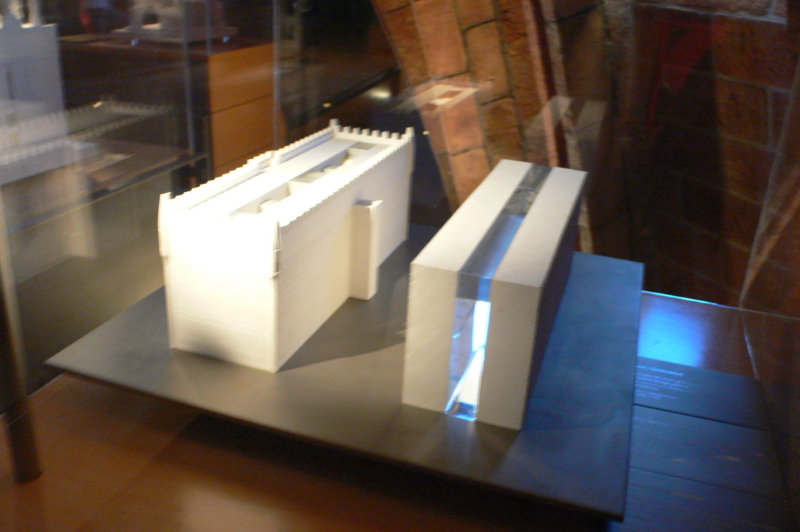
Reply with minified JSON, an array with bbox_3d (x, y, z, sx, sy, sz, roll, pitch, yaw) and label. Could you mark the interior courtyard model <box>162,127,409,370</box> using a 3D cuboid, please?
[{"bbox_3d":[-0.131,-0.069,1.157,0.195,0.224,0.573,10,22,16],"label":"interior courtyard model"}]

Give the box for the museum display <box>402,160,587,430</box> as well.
[{"bbox_3d":[0.170,-0.001,1.088,0.150,0.186,0.586,10,22,16],"label":"museum display"}]

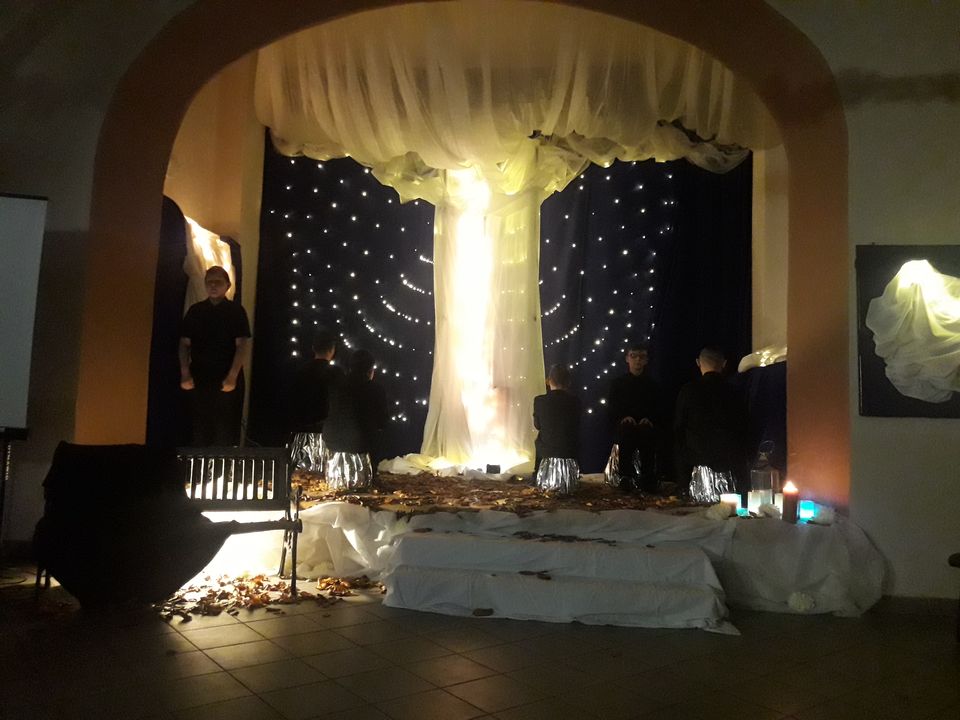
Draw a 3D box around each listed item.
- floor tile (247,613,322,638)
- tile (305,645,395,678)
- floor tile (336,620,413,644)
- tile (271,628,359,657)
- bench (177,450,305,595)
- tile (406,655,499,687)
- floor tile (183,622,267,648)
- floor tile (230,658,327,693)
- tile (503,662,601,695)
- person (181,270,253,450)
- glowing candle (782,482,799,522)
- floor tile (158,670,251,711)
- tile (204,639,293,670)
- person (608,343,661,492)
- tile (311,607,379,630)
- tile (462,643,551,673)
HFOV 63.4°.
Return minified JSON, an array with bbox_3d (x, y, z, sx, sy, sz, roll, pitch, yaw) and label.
[{"bbox_3d":[-0.939,1.301,3.775,0.310,0.010,0.310,5,-5,-38],"label":"floor tile"},{"bbox_3d":[-0.567,1.298,3.324,0.307,0.010,0.307,5,-4,-38],"label":"tile"},{"bbox_3d":[-0.504,1.313,3.719,0.310,0.010,0.310,5,-5,-38],"label":"floor tile"},{"bbox_3d":[-0.749,1.292,3.530,0.310,0.010,0.310,5,-5,-38],"label":"tile"},{"bbox_3d":[-1.735,0.904,4.431,1.308,0.812,0.620,3,-4,-17],"label":"bench"},{"bbox_3d":[-0.129,1.310,3.270,0.307,0.010,0.307,5,-4,-38],"label":"tile"},{"bbox_3d":[-1.184,1.280,3.585,0.310,0.010,0.310,5,-5,-38],"label":"floor tile"},{"bbox_3d":[-0.812,1.278,3.133,0.307,0.010,0.307,5,-4,-38],"label":"floor tile"},{"bbox_3d":[0.309,1.321,3.215,0.307,0.010,0.307,5,-4,-38],"label":"tile"},{"bbox_3d":[-2.065,0.084,5.981,0.550,1.639,0.300,2,-4,-6],"label":"person"},{"bbox_3d":[1.846,0.839,4.614,0.089,0.233,0.089,2,-4,7],"label":"glowing candle"},{"bbox_3d":[-1.049,1.240,2.907,0.310,0.010,0.310,5,-5,-38],"label":"floor tile"},{"bbox_3d":[-0.994,1.270,3.341,0.310,0.010,0.310,5,-5,-38],"label":"tile"},{"bbox_3d":[1.269,0.449,6.418,0.397,1.195,0.680,1,-4,9],"label":"person"},{"bbox_3d":[-0.705,1.335,4.007,0.307,0.010,0.307,5,-4,-38],"label":"tile"},{"bbox_3d":[0.117,1.330,3.461,0.307,0.010,0.307,5,-4,-38],"label":"tile"}]

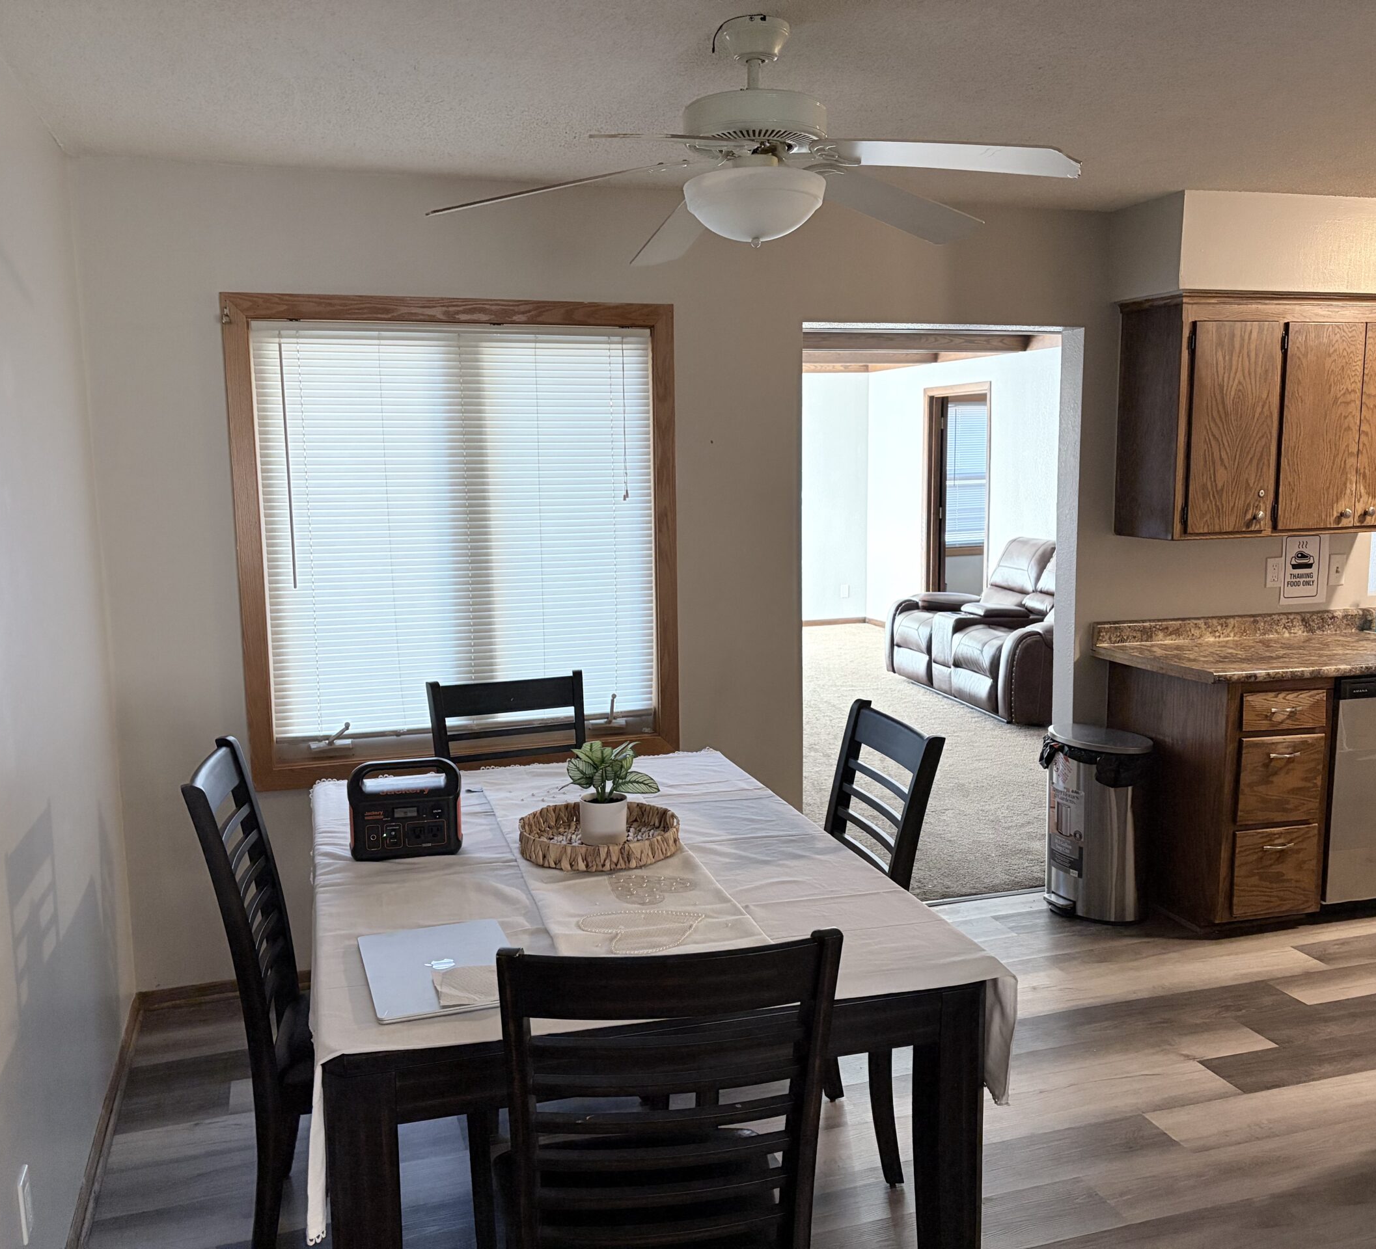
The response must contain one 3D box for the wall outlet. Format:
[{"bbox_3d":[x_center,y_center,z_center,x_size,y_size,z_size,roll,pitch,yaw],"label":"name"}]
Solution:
[{"bbox_3d":[-1.155,1.021,2.194,0.010,0.118,0.075,-3,8,-17],"label":"wall outlet"}]

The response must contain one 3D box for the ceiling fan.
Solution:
[{"bbox_3d":[0.127,-0.953,2.454,1.290,0.410,1.270,-3,8,-17],"label":"ceiling fan"}]

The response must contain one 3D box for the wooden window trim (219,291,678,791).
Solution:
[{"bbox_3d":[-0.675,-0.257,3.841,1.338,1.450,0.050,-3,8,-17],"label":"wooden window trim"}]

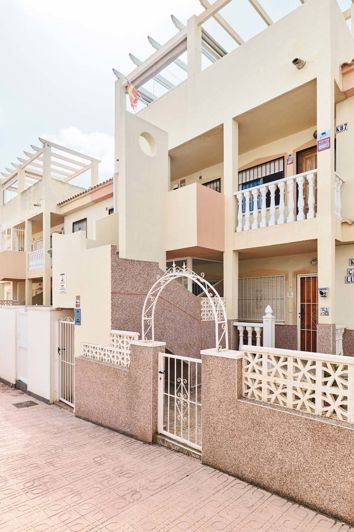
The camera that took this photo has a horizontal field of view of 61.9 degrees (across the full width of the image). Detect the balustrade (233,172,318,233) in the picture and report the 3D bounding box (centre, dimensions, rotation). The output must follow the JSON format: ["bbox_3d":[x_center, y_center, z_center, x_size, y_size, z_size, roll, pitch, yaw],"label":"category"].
[{"bbox_3d":[1.920,-1.220,5.930,0.170,0.860,1.700,3,-5,-44],"label":"balustrade"}]

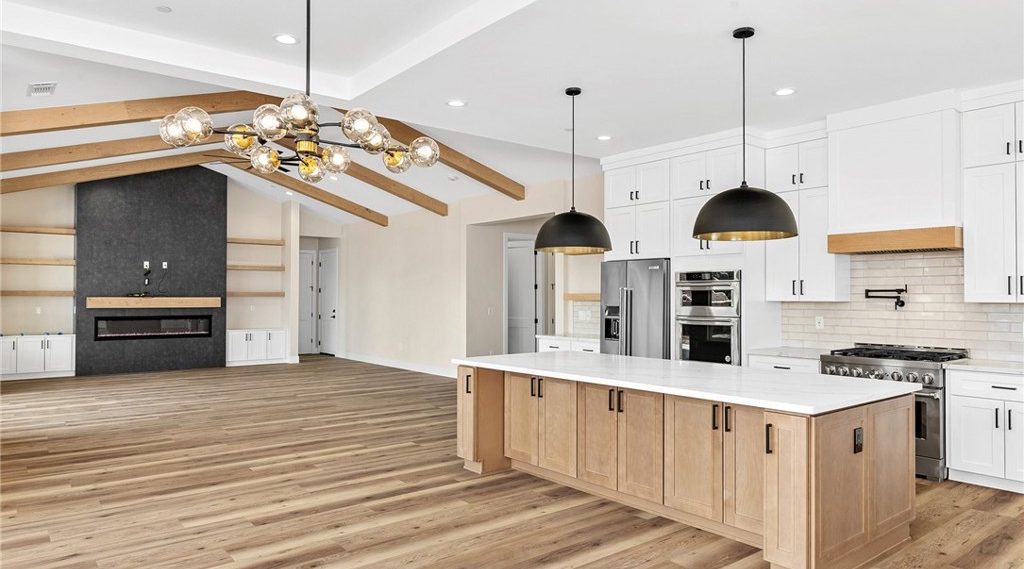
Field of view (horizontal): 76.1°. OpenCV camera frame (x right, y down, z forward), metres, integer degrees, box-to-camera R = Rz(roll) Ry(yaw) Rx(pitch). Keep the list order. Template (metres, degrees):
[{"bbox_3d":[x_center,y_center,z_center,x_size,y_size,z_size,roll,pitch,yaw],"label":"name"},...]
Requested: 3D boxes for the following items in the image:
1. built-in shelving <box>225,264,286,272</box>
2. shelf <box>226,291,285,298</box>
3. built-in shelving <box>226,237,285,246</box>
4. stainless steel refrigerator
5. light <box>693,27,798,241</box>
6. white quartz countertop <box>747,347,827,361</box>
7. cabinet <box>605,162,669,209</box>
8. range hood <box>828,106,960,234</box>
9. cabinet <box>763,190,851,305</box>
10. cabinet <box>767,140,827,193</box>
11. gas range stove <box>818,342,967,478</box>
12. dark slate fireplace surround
[{"bbox_3d":[-5.520,-0.333,13.958,1.295,0.100,0.260,1,-1,-39],"label":"built-in shelving"},{"bbox_3d":[-5.519,0.222,13.948,1.295,0.100,0.260,1,-1,-39],"label":"shelf"},{"bbox_3d":[-5.521,-0.892,13.968,1.295,0.100,0.260,1,-1,-39],"label":"built-in shelving"},{"bbox_3d":[1.569,0.648,7.478,0.765,1.802,0.911,1,-1,-39],"label":"stainless steel refrigerator"},{"bbox_3d":[1.432,-0.931,4.024,0.610,1.270,0.610,1,-1,-39],"label":"light"},{"bbox_3d":[2.751,0.652,6.203,0.635,0.038,0.744,1,-1,-39],"label":"white quartz countertop"},{"bbox_3d":[1.639,-1.117,7.575,0.624,0.453,0.927,1,-1,-39],"label":"cabinet"},{"bbox_3d":[3.340,-0.907,5.647,0.459,0.931,1.007,1,-1,-39],"label":"range hood"},{"bbox_3d":[2.869,-0.374,6.355,0.310,1.068,0.679,1,-1,-39],"label":"cabinet"},{"bbox_3d":[2.863,-1.127,6.392,0.330,0.460,0.680,1,-1,-39],"label":"cabinet"},{"bbox_3d":[3.221,1.027,5.503,0.751,0.984,0.921,1,-1,-39],"label":"gas range stove"},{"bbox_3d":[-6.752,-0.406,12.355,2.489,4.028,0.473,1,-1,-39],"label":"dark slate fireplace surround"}]

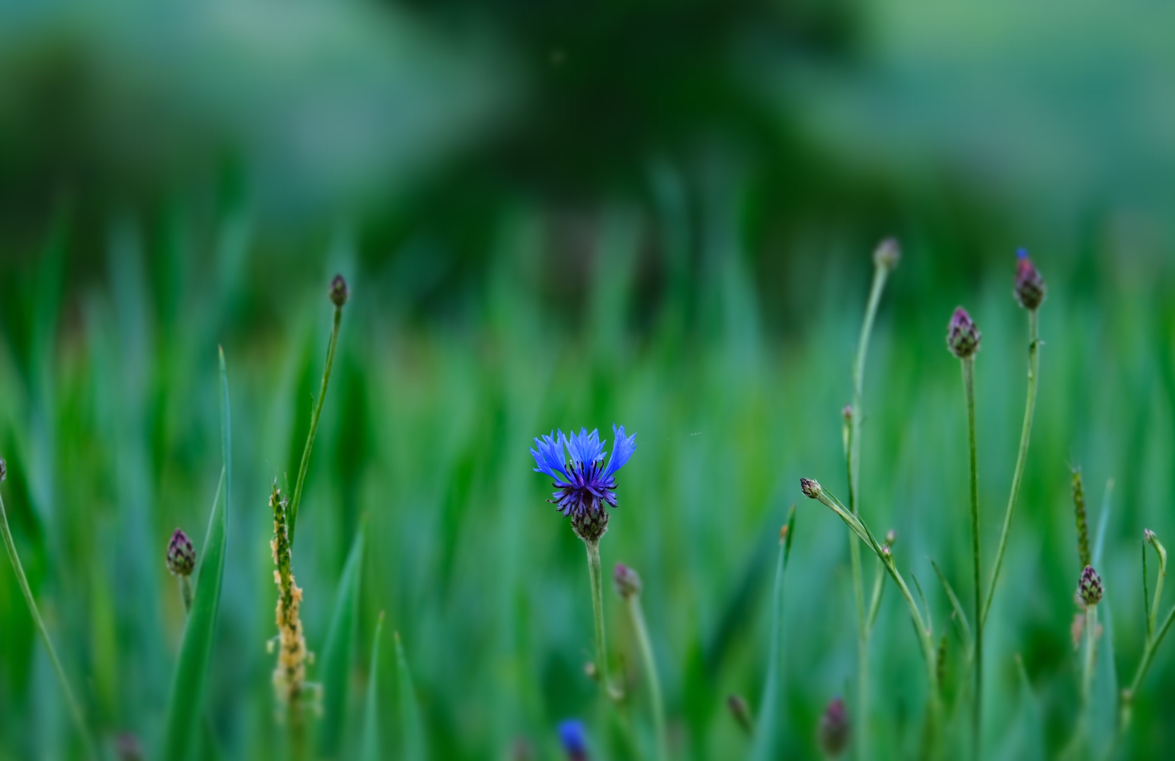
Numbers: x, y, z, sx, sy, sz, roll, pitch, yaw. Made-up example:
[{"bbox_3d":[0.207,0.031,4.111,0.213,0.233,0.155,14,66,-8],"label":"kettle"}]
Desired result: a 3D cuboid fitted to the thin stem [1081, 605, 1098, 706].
[{"bbox_3d":[0.149,0.082,1.860,0.003,0.030,0.003,3,4,0],"label":"thin stem"}]

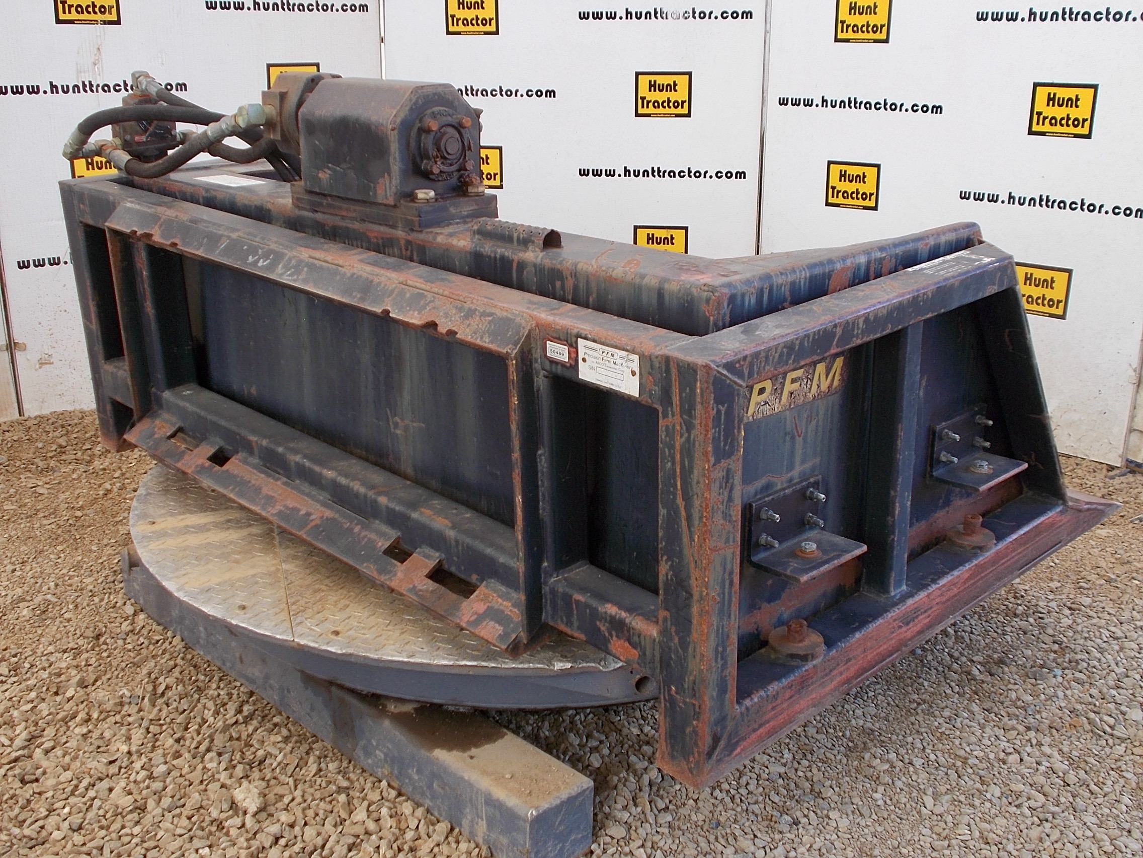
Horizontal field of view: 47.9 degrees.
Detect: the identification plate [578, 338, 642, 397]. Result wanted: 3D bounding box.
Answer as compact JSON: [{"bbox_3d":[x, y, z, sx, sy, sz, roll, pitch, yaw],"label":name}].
[{"bbox_3d":[0.043,-0.072,1.506,0.003,0.049,0.100,-20,27,-39],"label":"identification plate"}]

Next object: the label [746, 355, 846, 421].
[{"bbox_3d":[0.285,-0.053,1.622,0.203,0.053,0.003,-17,26,-40],"label":"label"}]

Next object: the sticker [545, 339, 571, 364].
[{"bbox_3d":[-0.016,-0.094,1.565,0.003,0.023,0.044,-20,27,-39],"label":"sticker"}]

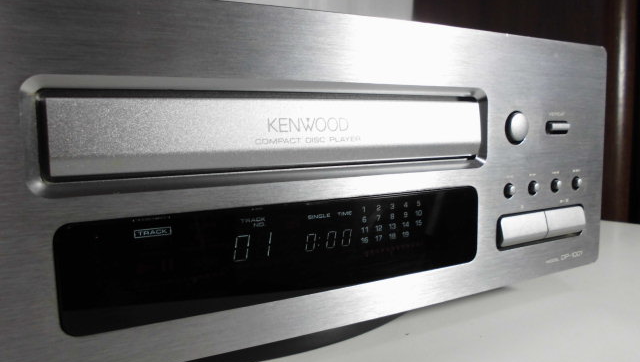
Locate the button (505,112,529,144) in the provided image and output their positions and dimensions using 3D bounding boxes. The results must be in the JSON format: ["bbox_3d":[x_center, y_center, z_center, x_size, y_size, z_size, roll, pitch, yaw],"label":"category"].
[{"bbox_3d":[0.072,-0.019,0.174,0.011,0.011,0.004,-4,6,-28],"label":"button"}]

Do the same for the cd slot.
[{"bbox_3d":[-0.004,-0.014,0.137,0.130,0.021,0.008,-4,6,-28],"label":"cd slot"}]

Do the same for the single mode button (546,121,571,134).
[{"bbox_3d":[0.092,-0.020,0.184,0.012,0.004,0.004,-4,6,-28],"label":"single mode button"}]

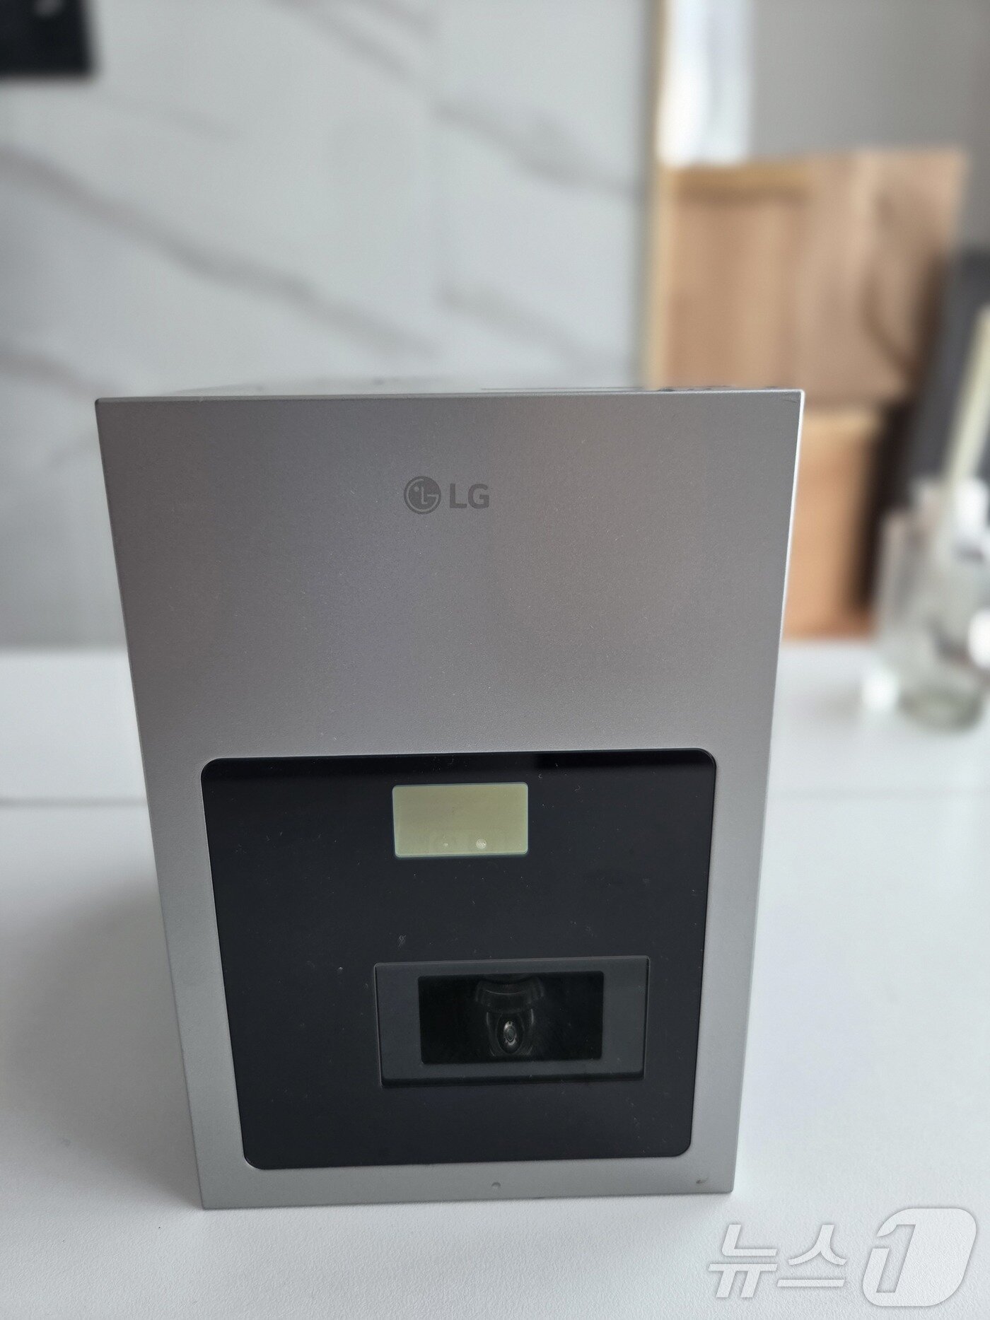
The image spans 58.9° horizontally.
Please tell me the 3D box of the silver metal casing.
[{"bbox_3d":[-0.008,0.013,0.236,0.110,0.160,0.160,-1,17,-1],"label":"silver metal casing"}]

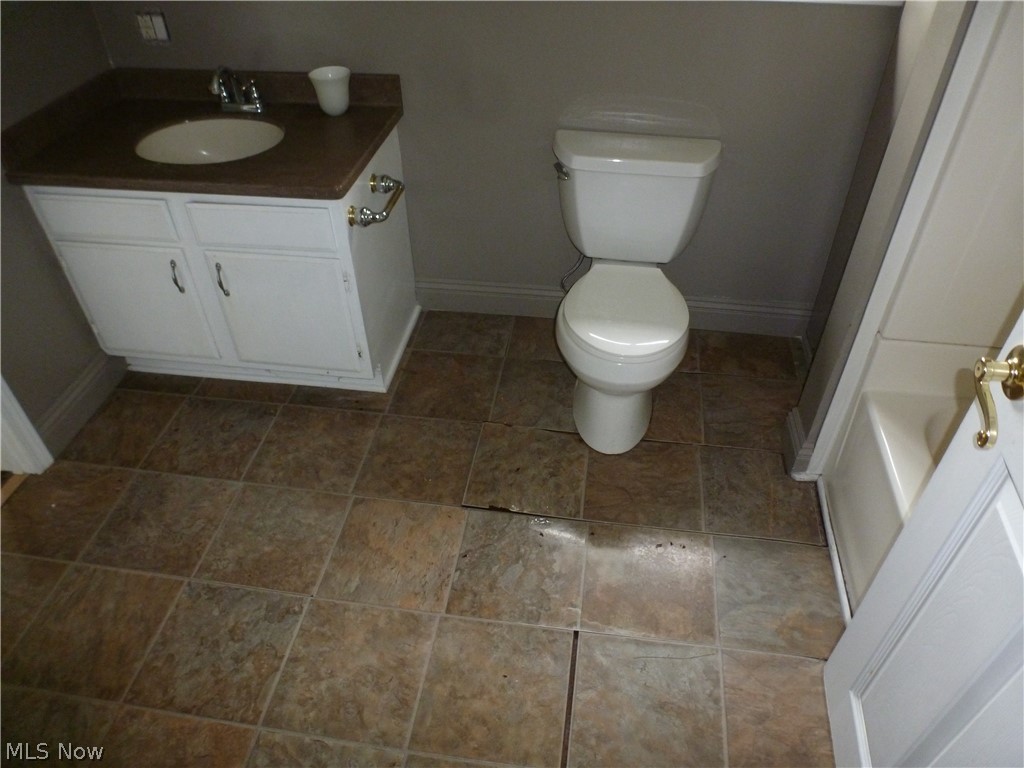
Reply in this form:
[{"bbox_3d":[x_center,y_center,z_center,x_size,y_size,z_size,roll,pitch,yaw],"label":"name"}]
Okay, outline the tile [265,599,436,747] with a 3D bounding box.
[{"bbox_3d":[-0.363,0.664,1.663,0.335,0.010,0.335,5,42,8],"label":"tile"}]

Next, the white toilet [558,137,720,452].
[{"bbox_3d":[0.333,-0.260,2.114,0.489,0.705,0.699,5,41,6],"label":"white toilet"}]

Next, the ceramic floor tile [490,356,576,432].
[{"bbox_3d":[0.112,0.033,2.322,0.323,0.010,0.323,5,41,6],"label":"ceramic floor tile"}]

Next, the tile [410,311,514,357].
[{"bbox_3d":[-0.182,-0.185,2.627,0.335,0.010,0.250,5,42,8],"label":"tile"}]

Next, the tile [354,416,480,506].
[{"bbox_3d":[-0.264,0.221,2.110,0.323,0.010,0.323,5,41,6],"label":"tile"}]

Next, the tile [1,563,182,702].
[{"bbox_3d":[-0.981,0.580,1.676,0.316,0.012,0.308,5,42,7],"label":"tile"}]

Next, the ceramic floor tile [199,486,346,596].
[{"bbox_3d":[-0.633,0.409,1.897,0.323,0.010,0.323,5,41,6],"label":"ceramic floor tile"}]

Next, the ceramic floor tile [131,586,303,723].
[{"bbox_3d":[-0.677,0.619,1.657,0.323,0.010,0.323,5,41,6],"label":"ceramic floor tile"}]

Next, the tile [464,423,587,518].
[{"bbox_3d":[0.052,0.253,2.118,0.335,0.010,0.335,5,42,8],"label":"tile"}]

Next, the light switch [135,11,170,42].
[{"bbox_3d":[-1.042,-1.035,2.061,0.082,0.083,0.014,5,42,7],"label":"light switch"}]

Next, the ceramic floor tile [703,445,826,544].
[{"bbox_3d":[0.709,0.309,2.032,0.318,0.010,0.335,5,42,8],"label":"ceramic floor tile"}]

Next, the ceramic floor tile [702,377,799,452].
[{"bbox_3d":[0.765,0.091,2.253,0.323,0.010,0.323,5,41,6],"label":"ceramic floor tile"}]

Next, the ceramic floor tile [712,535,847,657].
[{"bbox_3d":[0.639,0.513,1.725,0.292,0.012,0.308,5,42,7],"label":"ceramic floor tile"}]

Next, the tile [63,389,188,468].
[{"bbox_3d":[-1.242,0.142,2.289,0.275,0.010,0.335,5,42,8],"label":"tile"}]

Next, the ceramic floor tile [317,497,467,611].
[{"bbox_3d":[-0.299,0.434,1.827,0.318,0.012,0.312,5,42,7],"label":"ceramic floor tile"}]

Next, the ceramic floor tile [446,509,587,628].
[{"bbox_3d":[0.021,0.462,1.791,0.318,0.012,0.312,5,42,7],"label":"ceramic floor tile"}]

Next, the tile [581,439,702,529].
[{"bbox_3d":[0.370,0.277,1.991,0.317,0.012,0.315,5,42,7],"label":"tile"}]

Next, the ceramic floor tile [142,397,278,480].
[{"bbox_3d":[-0.894,0.163,2.138,0.316,0.012,0.314,5,42,7],"label":"ceramic floor tile"}]

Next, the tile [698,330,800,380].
[{"bbox_3d":[0.818,-0.100,2.497,0.335,0.010,0.246,5,42,8],"label":"tile"}]

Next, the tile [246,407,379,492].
[{"bbox_3d":[-0.609,0.197,2.206,0.335,0.010,0.335,5,42,8],"label":"tile"}]

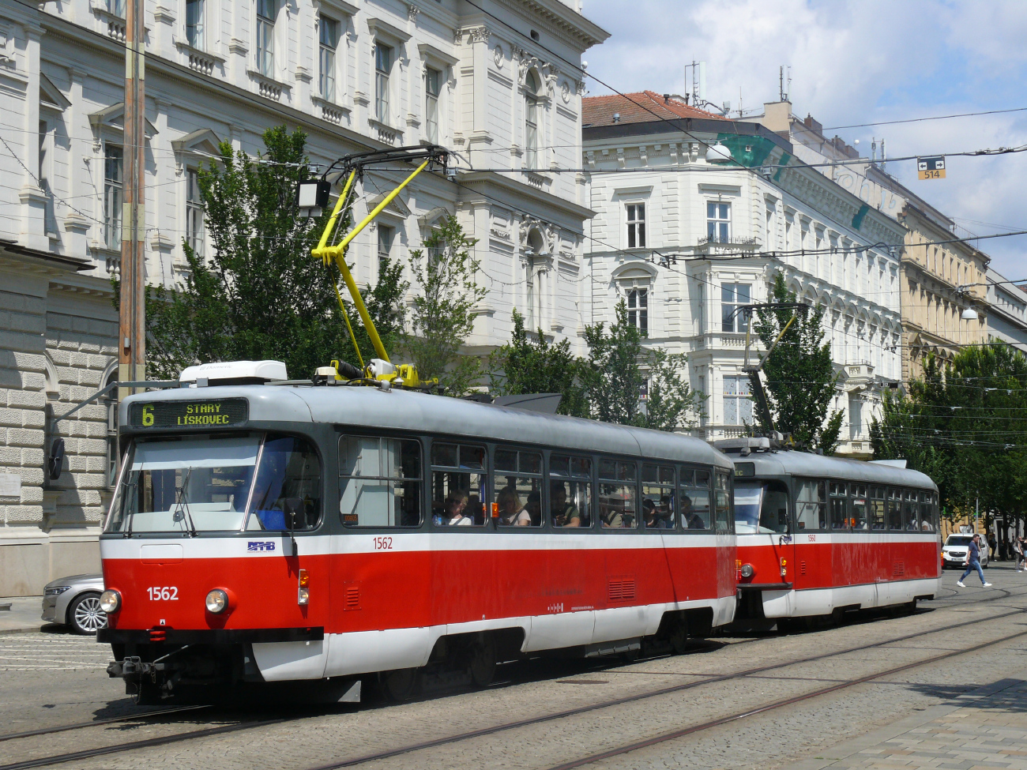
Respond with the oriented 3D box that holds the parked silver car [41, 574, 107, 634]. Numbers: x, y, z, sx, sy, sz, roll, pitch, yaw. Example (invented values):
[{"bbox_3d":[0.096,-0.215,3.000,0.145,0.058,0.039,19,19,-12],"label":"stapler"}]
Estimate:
[{"bbox_3d":[-5.771,3.504,32.552,5.100,1.480,1.900,1,-4,-22],"label":"parked silver car"}]

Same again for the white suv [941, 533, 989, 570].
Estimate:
[{"bbox_3d":[23.302,8.500,96.600,1.870,1.830,4.400,-2,-4,22],"label":"white suv"}]

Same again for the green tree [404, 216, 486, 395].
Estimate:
[{"bbox_3d":[-1.787,0.501,49.840,2.900,10.050,2.900,-2,-4,23],"label":"green tree"}]

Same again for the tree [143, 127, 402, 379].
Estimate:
[{"bbox_3d":[-5.359,-0.487,41.603,6.000,10.660,6.000,-2,-4,23],"label":"tree"}]

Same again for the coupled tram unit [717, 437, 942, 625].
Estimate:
[{"bbox_3d":[6.065,2.970,36.396,2.500,3.250,14.300,-3,-5,24],"label":"coupled tram unit"}]

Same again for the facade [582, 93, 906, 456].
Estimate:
[{"bbox_3d":[10.120,-2.205,106.949,17.000,25.000,35.700,-2,-4,23],"label":"facade"}]

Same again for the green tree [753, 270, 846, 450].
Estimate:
[{"bbox_3d":[12.380,1.606,80.202,4.000,12.830,4.000,-2,-4,23],"label":"green tree"}]

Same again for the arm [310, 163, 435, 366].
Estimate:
[{"bbox_3d":[-1.613,-1.358,19.775,1.200,2.300,1.650,-3,-5,24],"label":"arm"}]

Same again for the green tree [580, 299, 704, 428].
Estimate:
[{"bbox_3d":[4.321,1.910,63.948,4.200,9.550,4.200,-2,-4,23],"label":"green tree"}]

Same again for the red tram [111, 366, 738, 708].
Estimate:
[{"bbox_3d":[-0.156,1.842,22.651,2.500,3.250,14.400,-3,-5,24],"label":"red tram"}]

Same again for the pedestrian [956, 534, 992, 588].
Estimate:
[{"bbox_3d":[15.161,5.779,61.557,1.050,1.740,0.550,-2,-4,19],"label":"pedestrian"}]

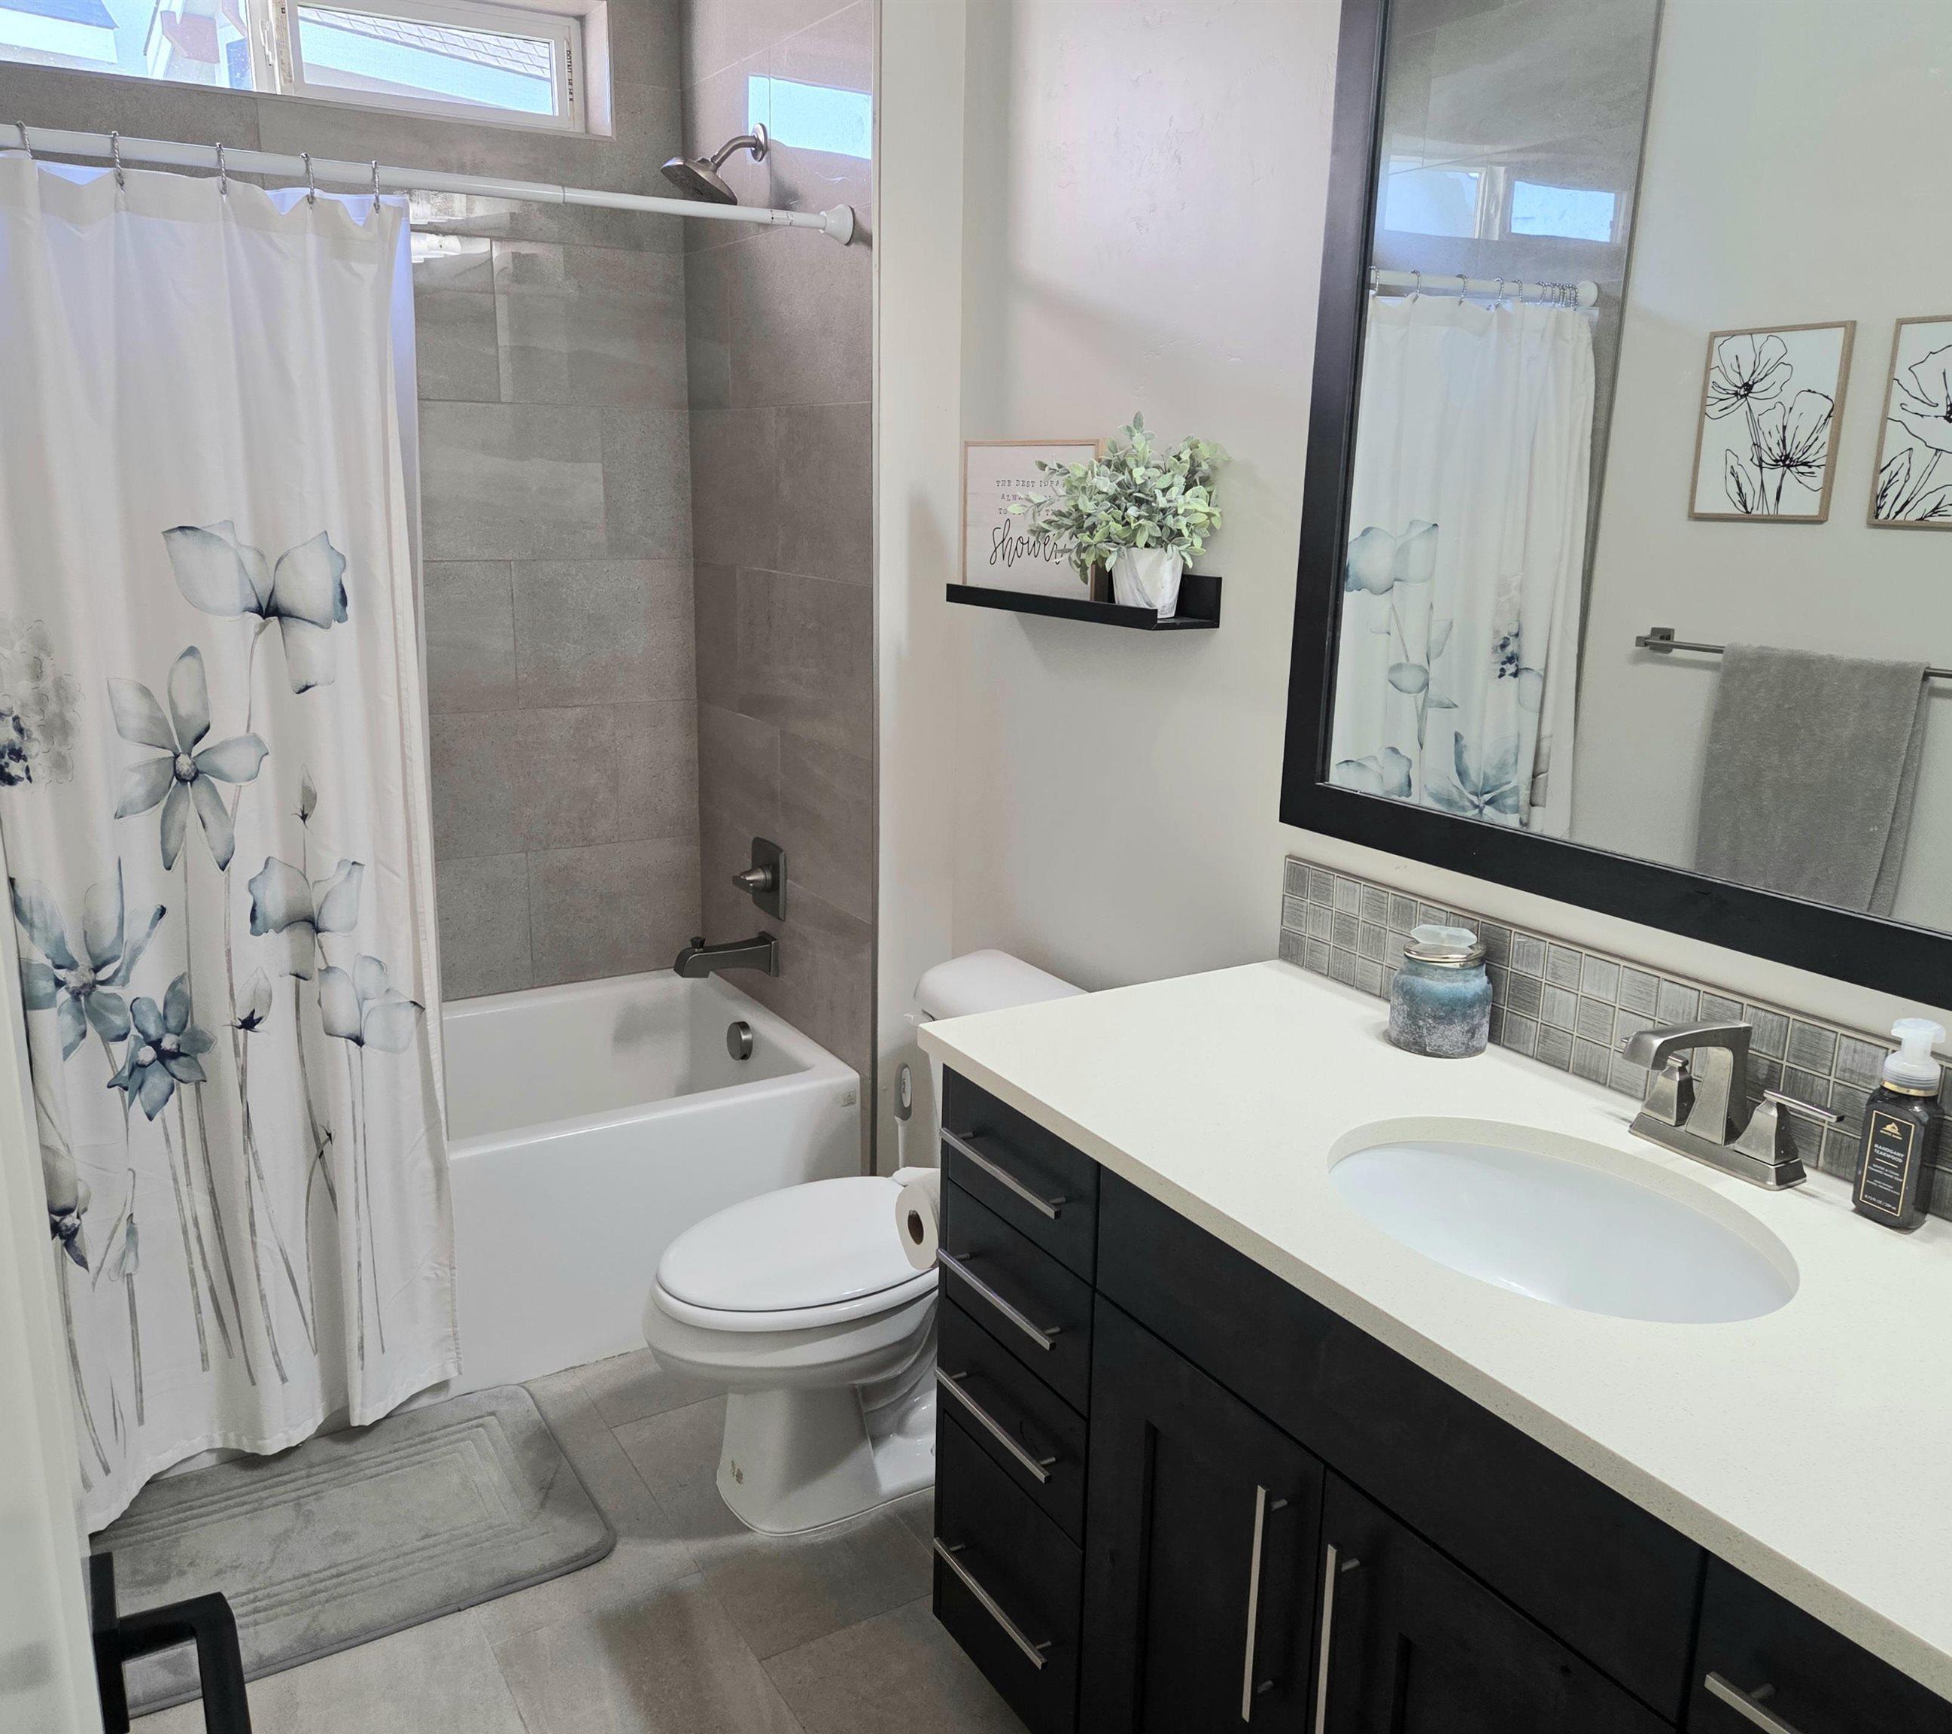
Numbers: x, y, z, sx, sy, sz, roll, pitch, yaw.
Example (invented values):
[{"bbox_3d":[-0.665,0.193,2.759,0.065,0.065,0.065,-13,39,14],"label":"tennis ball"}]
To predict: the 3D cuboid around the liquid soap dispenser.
[{"bbox_3d":[0.801,0.217,1.331,0.054,0.181,0.058,-6,16,-25],"label":"liquid soap dispenser"}]

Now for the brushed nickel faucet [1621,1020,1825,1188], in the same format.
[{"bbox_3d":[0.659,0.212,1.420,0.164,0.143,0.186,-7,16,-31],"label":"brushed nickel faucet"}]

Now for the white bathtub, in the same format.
[{"bbox_3d":[-1.077,0.616,2.854,1.532,0.441,0.729,-7,16,-31],"label":"white bathtub"}]

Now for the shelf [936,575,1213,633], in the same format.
[{"bbox_3d":[0.139,-0.409,2.278,0.111,0.070,0.549,-7,16,-31],"label":"shelf"}]

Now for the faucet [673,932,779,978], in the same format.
[{"bbox_3d":[-0.503,0.179,3.087,0.189,0.088,0.064,-7,16,-31],"label":"faucet"}]

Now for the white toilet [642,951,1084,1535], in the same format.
[{"bbox_3d":[-0.167,0.595,2.368,0.726,0.756,0.442,-7,16,-31],"label":"white toilet"}]

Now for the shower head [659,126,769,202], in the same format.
[{"bbox_3d":[-0.461,-1.256,2.724,0.171,0.138,0.121,-7,16,-31],"label":"shower head"}]

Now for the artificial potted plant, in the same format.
[{"bbox_3d":[0.197,-0.474,2.086,0.194,0.266,0.241,-7,16,-31],"label":"artificial potted plant"}]

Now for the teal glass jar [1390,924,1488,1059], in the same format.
[{"bbox_3d":[0.523,0.135,1.737,0.101,0.133,0.101,1,14,0],"label":"teal glass jar"}]

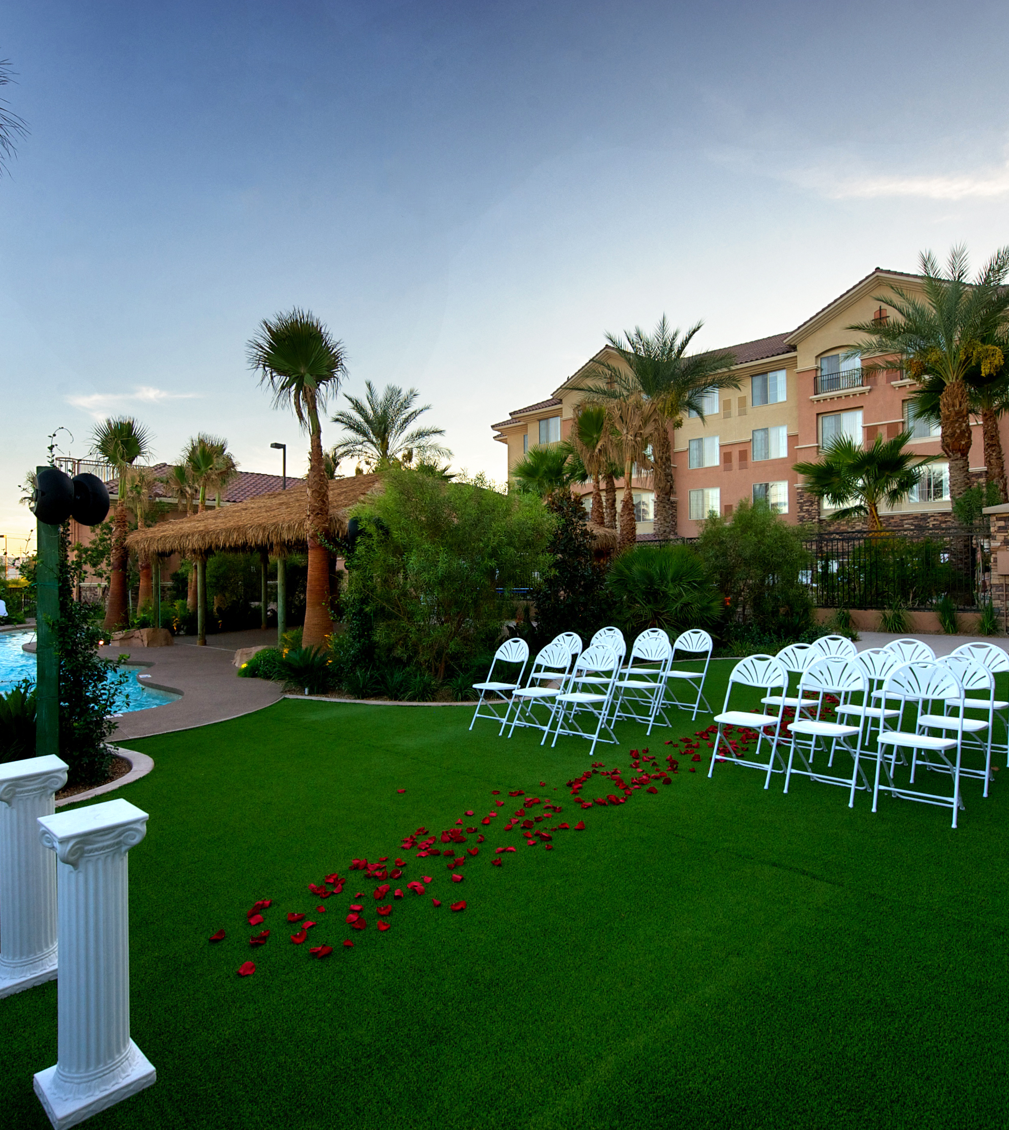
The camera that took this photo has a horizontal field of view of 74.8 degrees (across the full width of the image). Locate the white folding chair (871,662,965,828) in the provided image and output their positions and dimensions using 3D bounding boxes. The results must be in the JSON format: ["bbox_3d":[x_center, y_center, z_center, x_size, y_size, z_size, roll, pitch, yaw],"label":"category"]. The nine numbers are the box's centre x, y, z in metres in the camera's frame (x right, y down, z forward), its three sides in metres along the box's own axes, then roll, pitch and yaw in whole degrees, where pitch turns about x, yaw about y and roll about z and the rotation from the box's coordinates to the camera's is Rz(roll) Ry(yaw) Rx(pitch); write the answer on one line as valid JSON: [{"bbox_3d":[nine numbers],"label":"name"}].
[{"bbox_3d":[2.556,1.075,4.064,0.455,0.860,0.500,-1,-2,42],"label":"white folding chair"}]

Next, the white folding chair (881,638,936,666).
[{"bbox_3d":[3.426,1.107,5.690,0.490,0.877,0.450,0,-1,-44],"label":"white folding chair"}]

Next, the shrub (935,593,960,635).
[{"bbox_3d":[9.750,1.031,14.494,0.500,0.920,0.500,-1,0,34],"label":"shrub"}]

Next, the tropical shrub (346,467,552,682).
[{"bbox_3d":[-0.803,0.179,9.400,2.750,3.000,2.400,-1,-1,0],"label":"tropical shrub"}]

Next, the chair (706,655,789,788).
[{"bbox_3d":[1.791,1.103,4.823,0.455,0.880,0.450,-1,0,44],"label":"chair"}]

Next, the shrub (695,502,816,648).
[{"bbox_3d":[4.737,0.188,12.500,2.100,2.750,1.900,-1,-1,0],"label":"shrub"}]

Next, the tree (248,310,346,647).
[{"bbox_3d":[-3.324,-1.212,10.600,1.520,5.779,1.520,0,-1,0],"label":"tree"}]

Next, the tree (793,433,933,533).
[{"bbox_3d":[9.626,-1.000,17.550,3.250,5.039,3.250,0,-1,0],"label":"tree"}]

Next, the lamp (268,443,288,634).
[{"bbox_3d":[-8.437,-1.302,24.768,0.400,6.597,0.600,-1,-1,41],"label":"lamp"}]

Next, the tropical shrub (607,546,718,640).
[{"bbox_3d":[3.227,0.596,13.397,2.300,1.950,2.200,-1,0,14],"label":"tropical shrub"}]

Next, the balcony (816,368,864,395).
[{"bbox_3d":[16.259,-8.794,32.014,2.150,0.930,0.400,-1,-1,41],"label":"balcony"}]

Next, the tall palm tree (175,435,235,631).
[{"bbox_3d":[-9.107,-1.065,20.000,1.700,5.900,1.700,-1,-1,0],"label":"tall palm tree"}]

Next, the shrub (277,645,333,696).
[{"bbox_3d":[-2.683,1.334,9.047,0.820,0.620,0.820,0,-1,0],"label":"shrub"}]

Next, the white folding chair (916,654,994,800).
[{"bbox_3d":[3.191,1.100,4.684,0.450,0.877,0.490,-1,-1,45],"label":"white folding chair"}]

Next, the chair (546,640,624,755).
[{"bbox_3d":[0.713,1.123,5.669,0.455,0.860,0.500,-2,-2,44],"label":"chair"}]

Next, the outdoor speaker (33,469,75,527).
[{"bbox_3d":[-3.349,-0.502,4.900,0.310,0.420,0.410,-1,0,12],"label":"outdoor speaker"}]

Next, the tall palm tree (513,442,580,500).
[{"bbox_3d":[1.544,-1.254,23.938,2.500,6.319,2.500,0,-1,0],"label":"tall palm tree"}]

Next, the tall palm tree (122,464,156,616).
[{"bbox_3d":[-14.073,-0.897,25.500,1.400,5.900,1.400,-1,-1,0],"label":"tall palm tree"}]

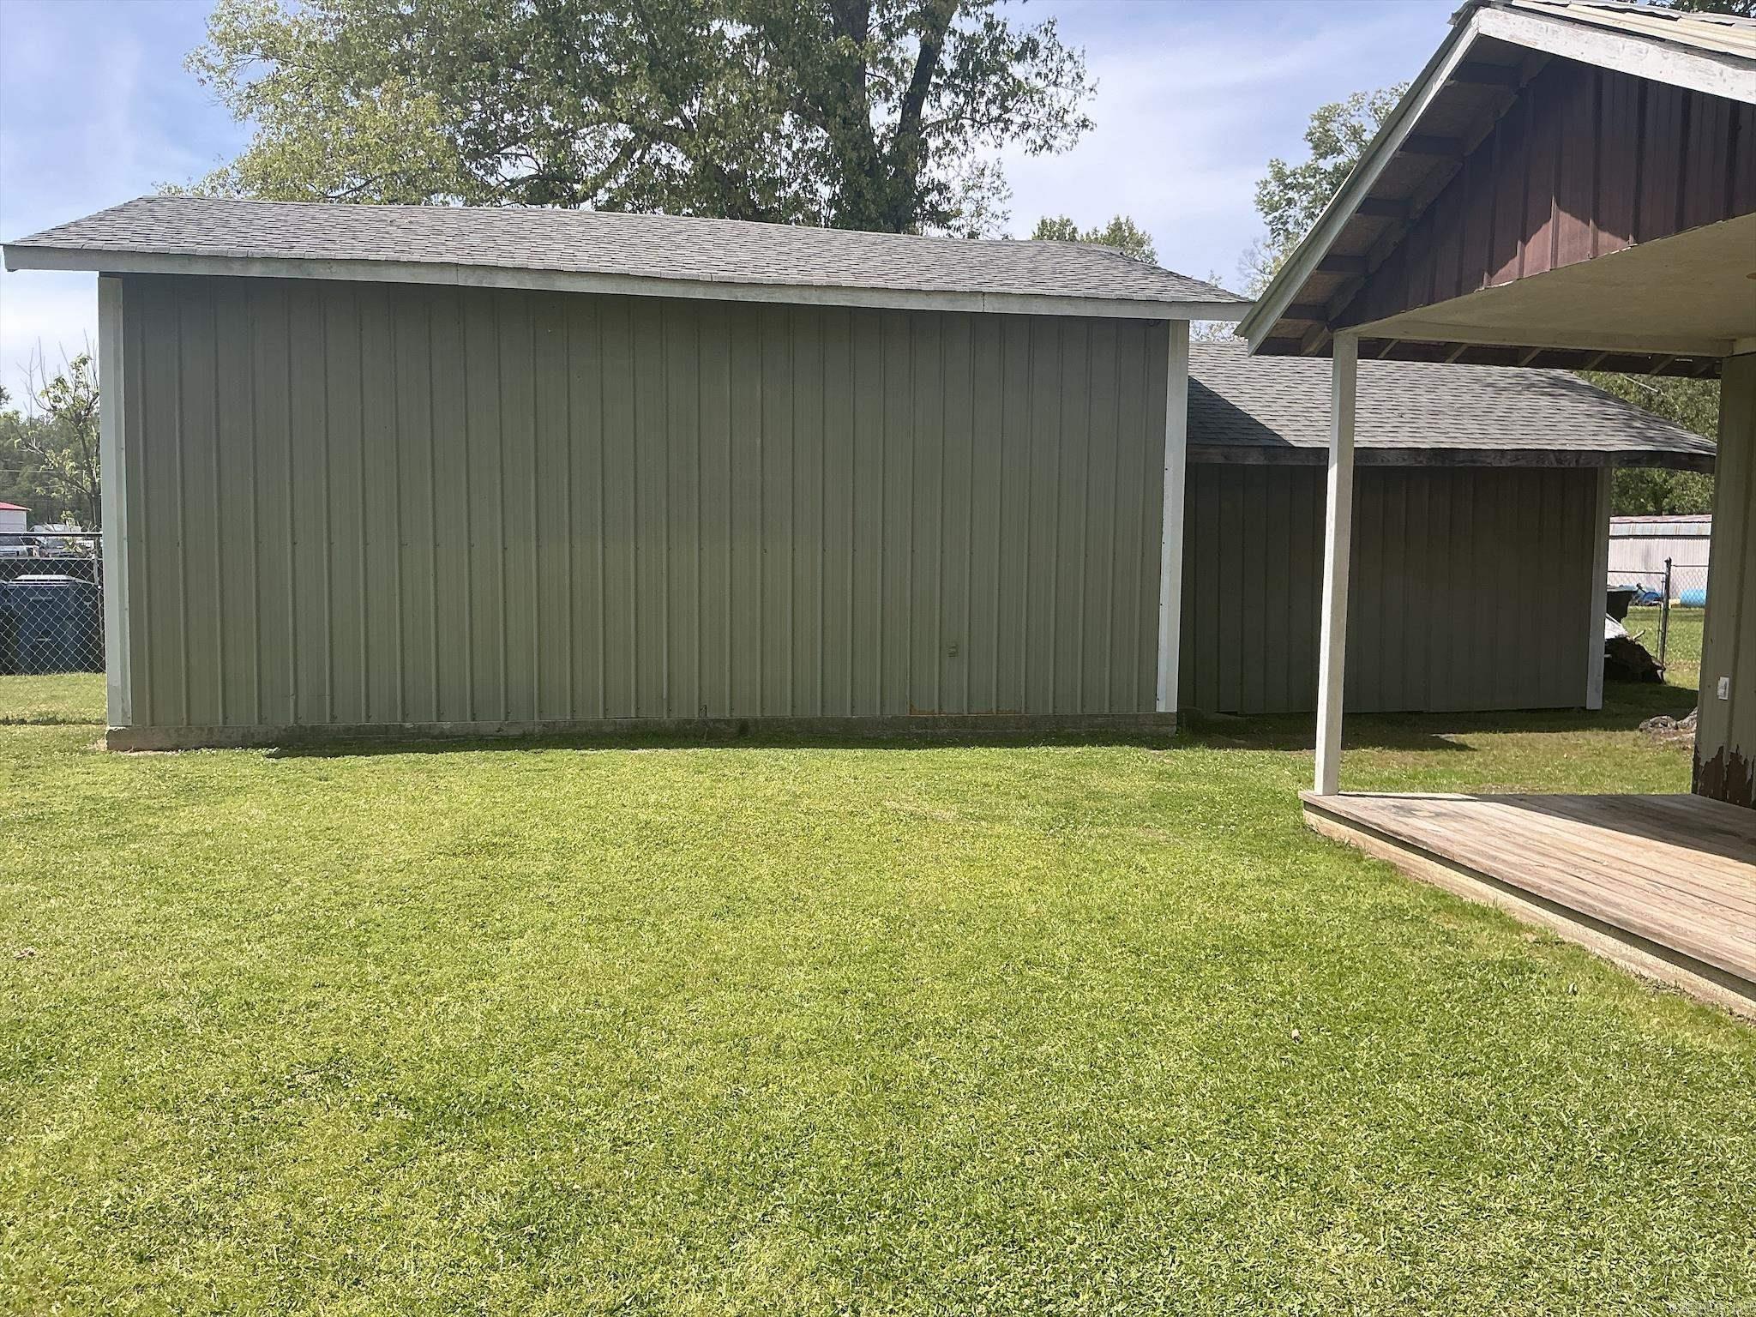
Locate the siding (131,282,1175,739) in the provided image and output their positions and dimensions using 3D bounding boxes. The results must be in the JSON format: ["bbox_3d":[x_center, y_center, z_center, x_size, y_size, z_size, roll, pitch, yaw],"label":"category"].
[{"bbox_3d":[-1.368,-1.047,10.268,7.470,3.020,0.120,0,4,-14],"label":"siding"}]

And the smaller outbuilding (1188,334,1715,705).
[{"bbox_3d":[4.577,-1.497,15.040,5.700,3.600,4.850,0,4,-11],"label":"smaller outbuilding"}]

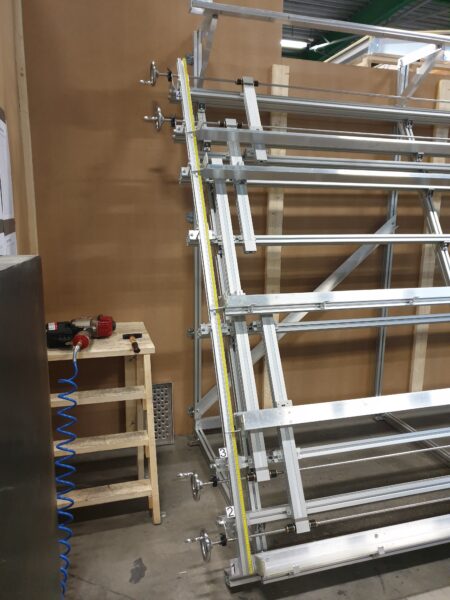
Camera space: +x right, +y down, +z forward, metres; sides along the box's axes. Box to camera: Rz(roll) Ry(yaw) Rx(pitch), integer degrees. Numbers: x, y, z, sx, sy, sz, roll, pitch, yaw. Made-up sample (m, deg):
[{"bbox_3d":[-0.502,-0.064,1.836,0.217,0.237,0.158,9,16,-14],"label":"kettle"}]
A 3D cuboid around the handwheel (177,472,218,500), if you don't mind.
[{"bbox_3d":[-0.120,0.836,2.035,0.170,0.129,0.129,-2,10,-15],"label":"handwheel"}]

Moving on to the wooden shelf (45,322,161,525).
[{"bbox_3d":[-0.624,0.621,2.285,0.520,0.865,0.550,-2,11,-16],"label":"wooden shelf"}]

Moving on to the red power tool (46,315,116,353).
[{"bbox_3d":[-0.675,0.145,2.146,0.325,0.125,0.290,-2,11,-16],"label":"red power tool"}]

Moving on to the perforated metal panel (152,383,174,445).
[{"bbox_3d":[-0.464,0.799,3.133,0.222,0.435,0.030,-2,2,-16],"label":"perforated metal panel"}]

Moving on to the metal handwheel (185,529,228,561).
[{"bbox_3d":[-0.076,1.061,1.949,0.168,0.129,0.129,-2,10,-15],"label":"metal handwheel"}]

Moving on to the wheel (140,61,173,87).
[{"bbox_3d":[-0.361,-1.190,2.377,0.165,0.118,0.115,-2,11,-16],"label":"wheel"}]

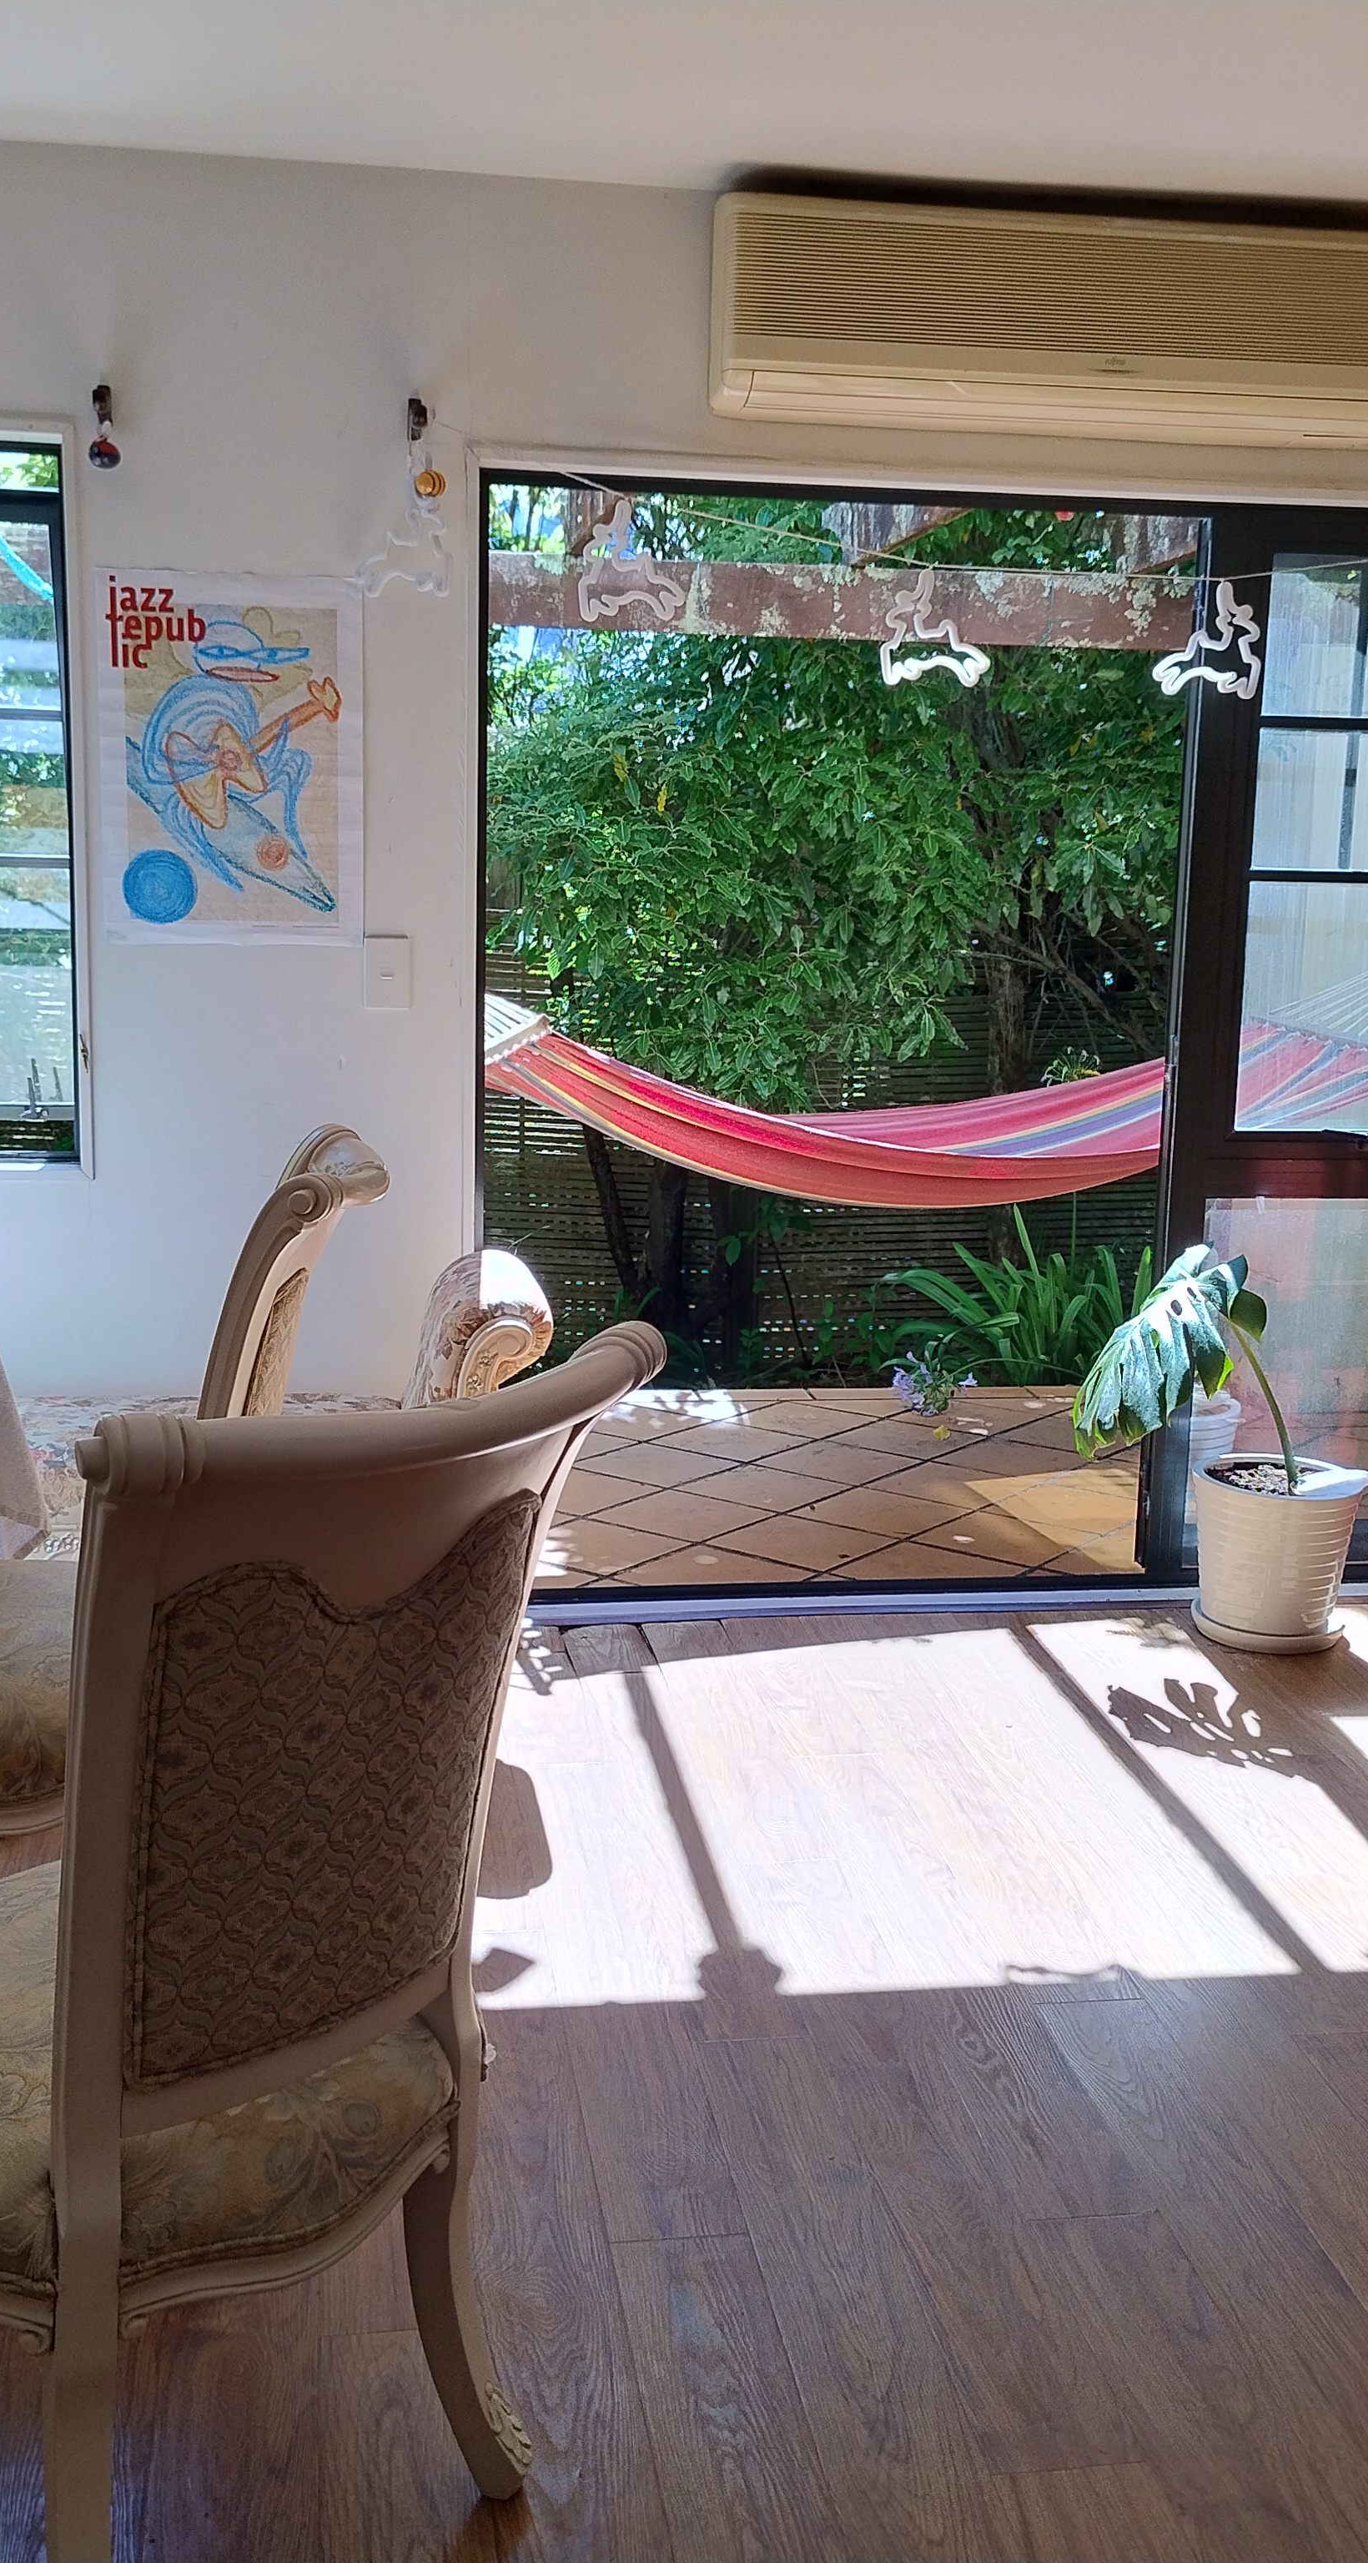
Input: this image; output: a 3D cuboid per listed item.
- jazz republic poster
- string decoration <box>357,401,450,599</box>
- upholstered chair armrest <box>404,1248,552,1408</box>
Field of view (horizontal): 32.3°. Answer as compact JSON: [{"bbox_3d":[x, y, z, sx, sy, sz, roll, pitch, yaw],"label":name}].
[{"bbox_3d":[-0.735,-0.849,3.856,0.420,0.597,0.012,0,11,-9],"label":"jazz republic poster"},{"bbox_3d":[-0.446,-1.248,3.761,0.151,0.304,0.060,0,11,-9],"label":"string decoration"},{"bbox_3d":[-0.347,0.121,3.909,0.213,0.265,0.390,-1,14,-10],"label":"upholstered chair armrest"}]

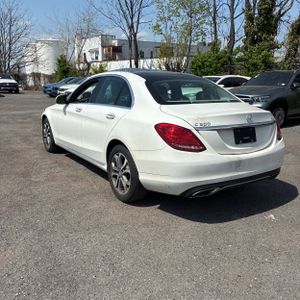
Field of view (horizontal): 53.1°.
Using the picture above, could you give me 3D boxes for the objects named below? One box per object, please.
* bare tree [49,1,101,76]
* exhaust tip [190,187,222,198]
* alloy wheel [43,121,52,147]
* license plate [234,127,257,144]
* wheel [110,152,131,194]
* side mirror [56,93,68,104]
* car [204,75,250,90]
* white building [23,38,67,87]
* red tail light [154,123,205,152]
[{"bbox_3d":[-7.643,-10.539,31.392,5.000,8.774,4.800,0,14,0],"label":"bare tree"},{"bbox_3d":[0.497,0.369,2.705,0.300,0.075,0.120,-9,16,-33],"label":"exhaust tip"},{"bbox_3d":[-1.853,-0.305,5.657,0.160,0.460,0.460,-9,16,-33],"label":"alloy wheel"},{"bbox_3d":[0.932,-0.141,2.922,0.305,0.155,0.020,-9,16,-33],"label":"license plate"},{"bbox_3d":[-0.259,0.251,3.374,0.160,0.460,0.460,-9,16,-33],"label":"wheel"},{"bbox_3d":[-1.316,-0.770,4.526,0.220,0.160,0.130,-9,16,-33],"label":"side mirror"},{"bbox_3d":[3.146,-2.643,13.562,4.650,1.450,1.820,-9,16,-32],"label":"car"},{"bbox_3d":[-17.689,-14.714,50.957,7.200,7.613,7.000,-4,14,-17],"label":"white building"},{"bbox_3d":[0.263,-0.112,2.667,0.330,0.245,0.380,-9,16,-33],"label":"red tail light"}]

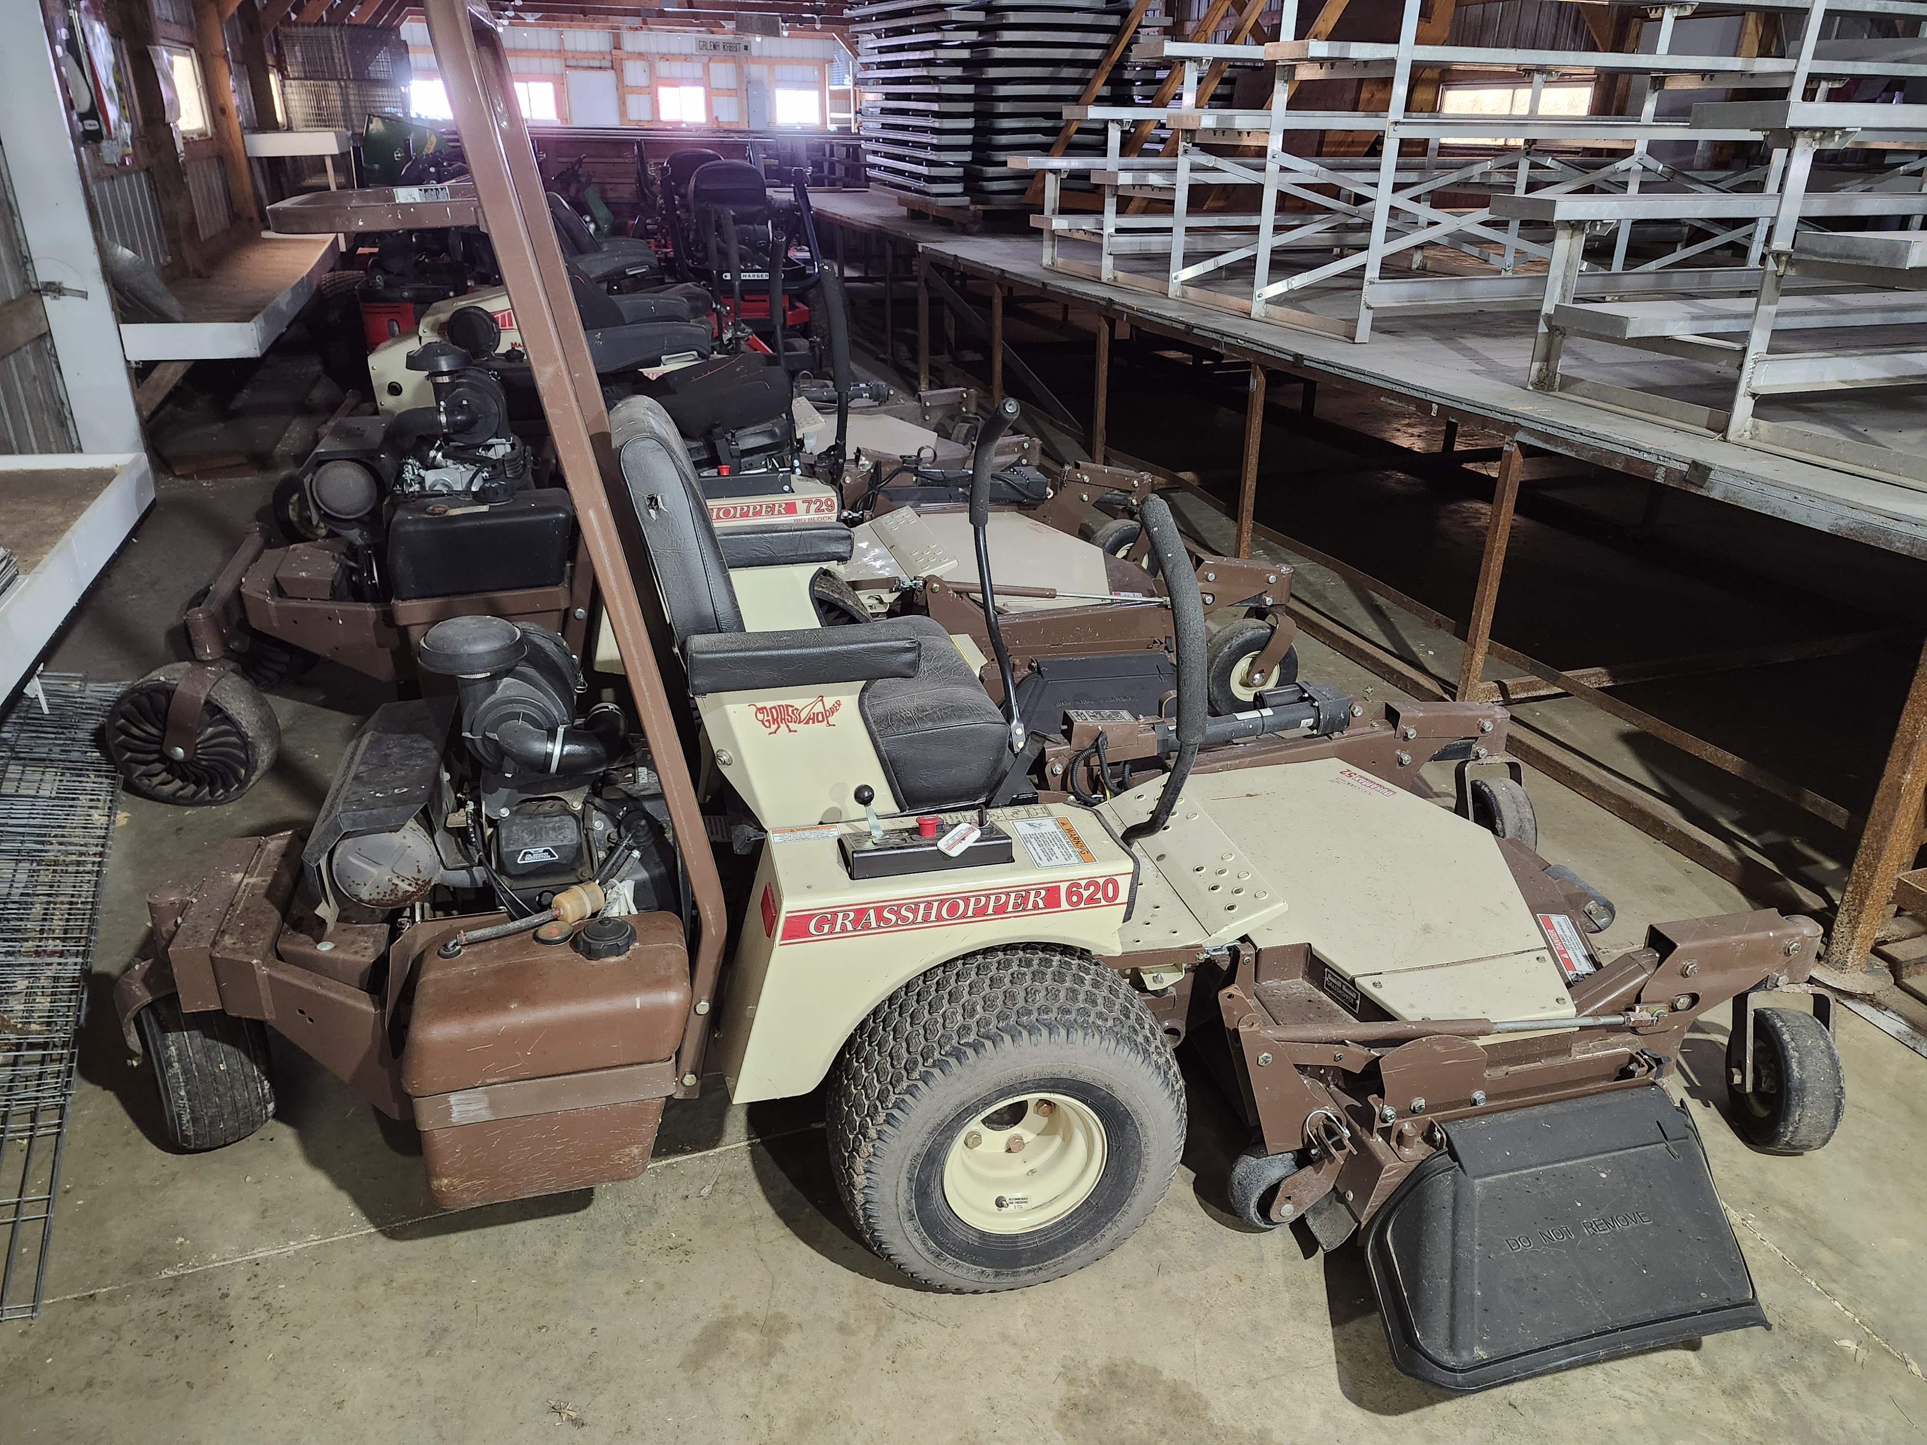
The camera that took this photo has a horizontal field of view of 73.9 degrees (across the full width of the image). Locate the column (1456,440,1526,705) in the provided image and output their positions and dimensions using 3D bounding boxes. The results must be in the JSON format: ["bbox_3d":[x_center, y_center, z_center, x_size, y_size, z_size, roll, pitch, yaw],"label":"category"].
[{"bbox_3d":[1.531,-0.416,3.716,0.047,0.780,0.047,-8,25,-18],"label":"column"}]

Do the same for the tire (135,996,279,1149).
[{"bbox_3d":[-1.253,0.538,2.137,0.138,0.330,0.330,-12,27,-25],"label":"tire"}]

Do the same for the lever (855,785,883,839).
[{"bbox_3d":[-0.130,0.122,1.756,0.042,0.082,0.028,-5,25,-12],"label":"lever"}]

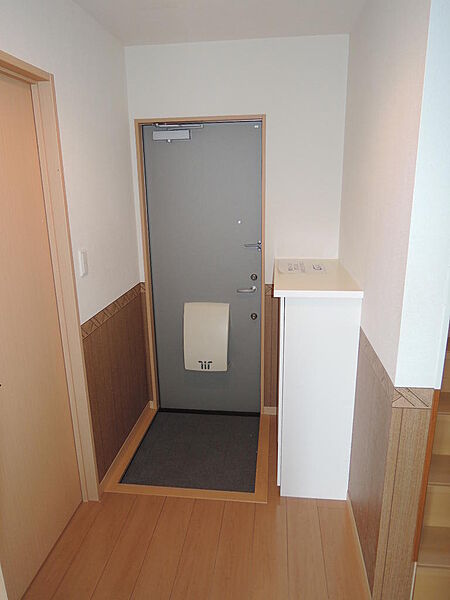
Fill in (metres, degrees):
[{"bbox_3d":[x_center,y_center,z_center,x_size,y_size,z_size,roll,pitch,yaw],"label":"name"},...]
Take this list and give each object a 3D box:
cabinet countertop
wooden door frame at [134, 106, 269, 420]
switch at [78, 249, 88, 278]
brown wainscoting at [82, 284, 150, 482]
[{"bbox_3d":[0.471,-0.134,2.263,0.394,0.032,0.842,1,15,7],"label":"cabinet countertop"},{"bbox_3d":[-0.137,-0.151,2.813,0.810,1.996,0.095,1,15,7],"label":"wooden door frame"},{"bbox_3d":[-0.667,-0.178,1.987,0.012,0.120,0.070,1,15,7],"label":"switch"},{"bbox_3d":[-0.615,0.437,2.523,0.025,0.895,0.910,1,15,7],"label":"brown wainscoting"}]

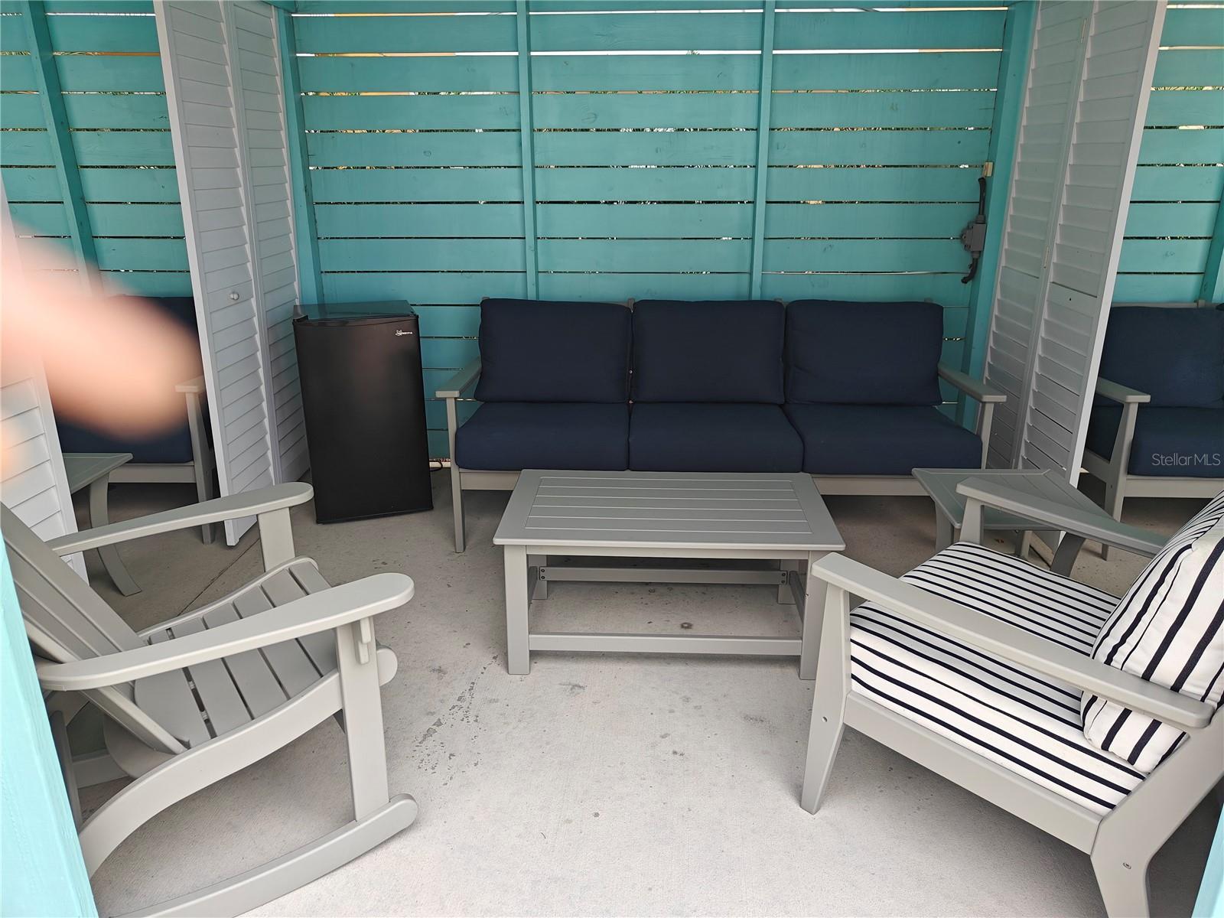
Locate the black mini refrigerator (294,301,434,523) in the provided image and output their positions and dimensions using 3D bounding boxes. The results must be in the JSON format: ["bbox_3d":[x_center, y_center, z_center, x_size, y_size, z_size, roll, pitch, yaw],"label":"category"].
[{"bbox_3d":[-1.044,-0.213,3.588,0.466,0.838,0.442,-6,21,-17],"label":"black mini refrigerator"}]

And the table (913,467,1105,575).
[{"bbox_3d":[1.152,0.335,2.551,0.442,0.489,0.447,1,20,2],"label":"table"}]

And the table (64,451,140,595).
[{"bbox_3d":[-1.823,0.284,2.714,0.442,0.489,0.447,1,20,2],"label":"table"}]

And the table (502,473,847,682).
[{"bbox_3d":[0.163,0.340,2.617,0.951,0.440,0.551,1,20,2],"label":"table"}]

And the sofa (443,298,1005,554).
[{"bbox_3d":[0.385,-0.163,3.416,1.980,0.853,0.822,1,20,2],"label":"sofa"}]

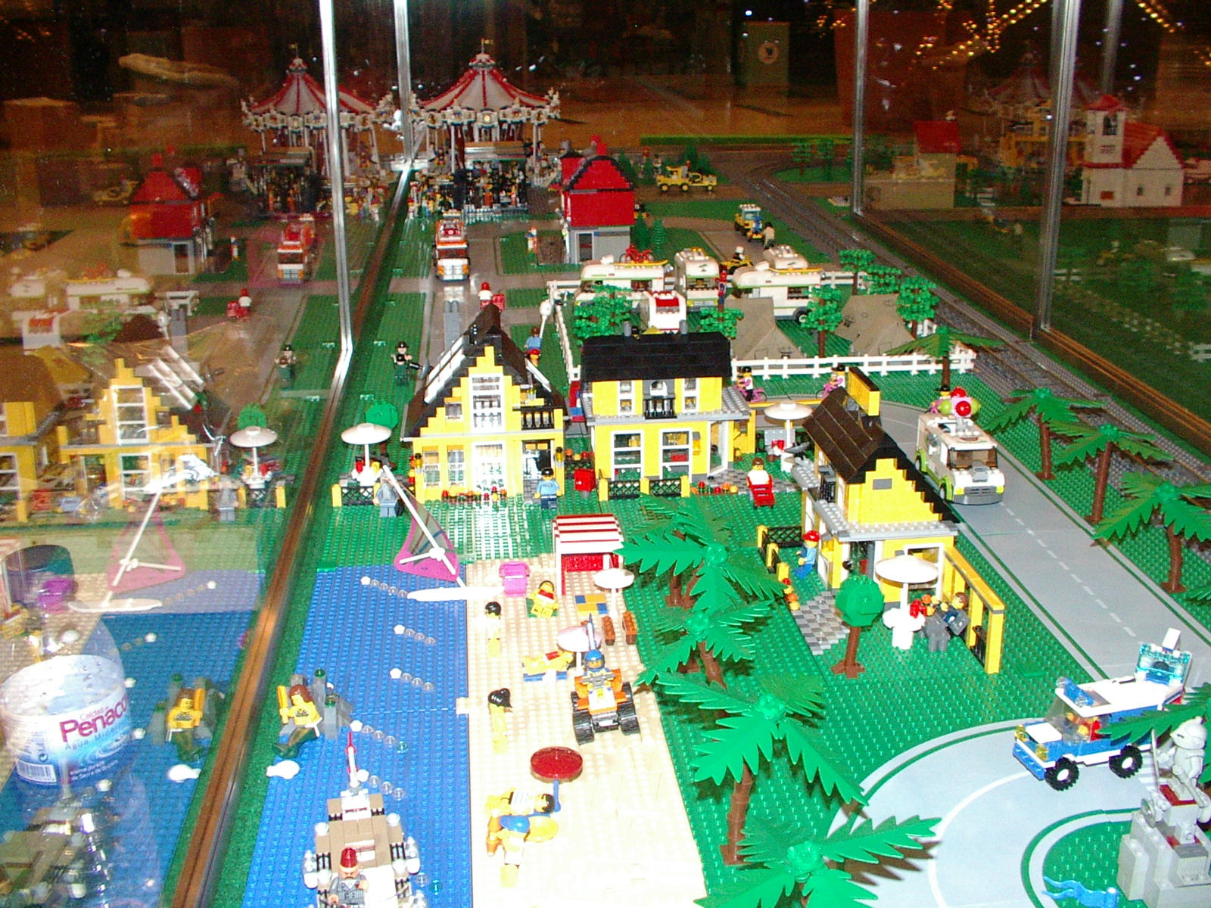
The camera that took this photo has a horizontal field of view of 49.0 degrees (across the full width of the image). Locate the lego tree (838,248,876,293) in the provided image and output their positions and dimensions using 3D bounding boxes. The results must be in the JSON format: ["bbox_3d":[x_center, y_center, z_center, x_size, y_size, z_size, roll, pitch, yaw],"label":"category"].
[{"bbox_3d":[0.403,-0.288,2.142,0.063,0.079,0.063,-2,20,-6],"label":"lego tree"}]

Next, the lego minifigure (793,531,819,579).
[{"bbox_3d":[0.169,0.085,1.117,0.019,0.040,0.024,-5,20,-12],"label":"lego minifigure"}]

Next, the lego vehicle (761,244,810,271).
[{"bbox_3d":[0.285,-0.279,2.089,0.053,0.082,0.128,-2,19,-6],"label":"lego vehicle"}]

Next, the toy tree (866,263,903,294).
[{"bbox_3d":[0.412,-0.240,1.981,0.057,0.078,0.055,-2,19,-6],"label":"toy tree"}]

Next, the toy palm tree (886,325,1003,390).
[{"bbox_3d":[0.407,-0.111,1.588,0.127,0.095,0.124,5,20,15],"label":"toy palm tree"}]

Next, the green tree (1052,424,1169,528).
[{"bbox_3d":[0.455,0.018,1.214,0.113,0.097,0.113,4,20,13],"label":"green tree"}]

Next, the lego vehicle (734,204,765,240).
[{"bbox_3d":[0.290,-0.468,2.667,0.038,0.058,0.122,-3,20,-8],"label":"lego vehicle"}]

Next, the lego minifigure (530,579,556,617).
[{"bbox_3d":[-0.052,0.119,1.098,0.022,0.027,0.018,8,21,20],"label":"lego minifigure"}]

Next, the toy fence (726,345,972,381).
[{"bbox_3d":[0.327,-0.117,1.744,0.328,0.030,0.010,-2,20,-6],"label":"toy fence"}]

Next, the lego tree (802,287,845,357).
[{"bbox_3d":[0.292,-0.174,1.777,0.058,0.090,0.056,-2,19,-6],"label":"lego tree"}]

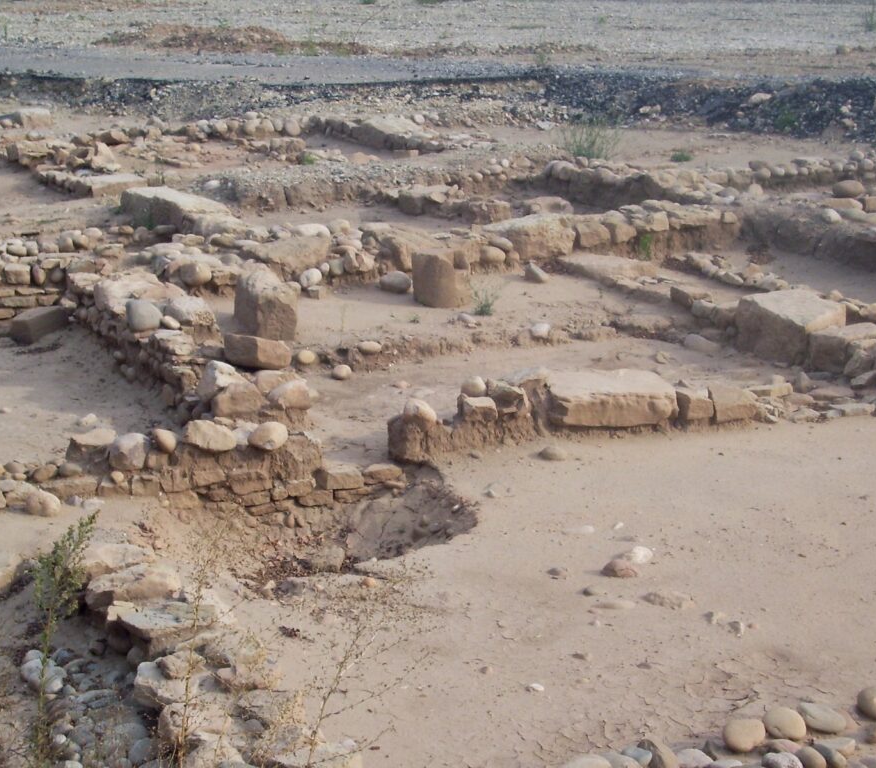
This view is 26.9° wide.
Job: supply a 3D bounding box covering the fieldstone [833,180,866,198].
[{"bbox_3d":[4.303,-2.036,19.200,0.330,0.170,0.260,0,17,0],"label":"fieldstone"}]

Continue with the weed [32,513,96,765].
[{"bbox_3d":[-1.463,0.997,7.183,0.270,1.050,0.270,0,17,0],"label":"weed"}]

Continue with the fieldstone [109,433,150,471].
[{"bbox_3d":[-1.933,0.422,11.500,0.250,0.180,0.200,-1,17,-5],"label":"fieldstone"}]

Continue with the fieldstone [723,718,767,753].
[{"bbox_3d":[1.362,1.562,8.150,0.185,0.140,0.160,0,17,0],"label":"fieldstone"}]

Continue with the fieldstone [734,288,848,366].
[{"bbox_3d":[2.786,-0.454,14.500,0.570,0.360,0.740,-6,17,-19],"label":"fieldstone"}]

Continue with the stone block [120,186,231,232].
[{"bbox_3d":[-2.470,-1.606,17.245,0.460,0.280,1.250,-8,17,-29],"label":"stone block"}]

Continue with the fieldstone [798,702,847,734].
[{"bbox_3d":[1.660,1.436,7.898,0.215,0.110,0.160,8,19,24],"label":"fieldstone"}]

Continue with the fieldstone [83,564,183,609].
[{"bbox_3d":[-1.561,1.031,9.400,0.460,0.140,0.270,-3,17,-10],"label":"fieldstone"}]

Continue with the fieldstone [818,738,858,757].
[{"bbox_3d":[1.676,1.521,7.674,0.175,0.070,0.120,0,17,0],"label":"fieldstone"}]

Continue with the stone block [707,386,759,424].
[{"bbox_3d":[2.068,0.142,12.850,0.280,0.160,0.290,-3,17,-11],"label":"stone block"}]

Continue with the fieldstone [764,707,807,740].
[{"bbox_3d":[1.482,1.448,7.820,0.185,0.130,0.165,0,17,0],"label":"fieldstone"}]

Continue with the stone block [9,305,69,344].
[{"bbox_3d":[-3.209,-0.470,14.750,0.190,0.180,0.570,6,18,18],"label":"stone block"}]

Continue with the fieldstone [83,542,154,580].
[{"bbox_3d":[-1.745,0.978,10.050,0.350,0.140,0.270,-4,17,-11],"label":"fieldstone"}]

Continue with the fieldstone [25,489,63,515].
[{"bbox_3d":[-2.386,0.716,11.100,0.230,0.150,0.180,-3,17,-10],"label":"fieldstone"}]

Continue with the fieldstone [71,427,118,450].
[{"bbox_3d":[-2.023,0.287,10.748,0.265,0.120,0.210,0,15,0],"label":"fieldstone"}]

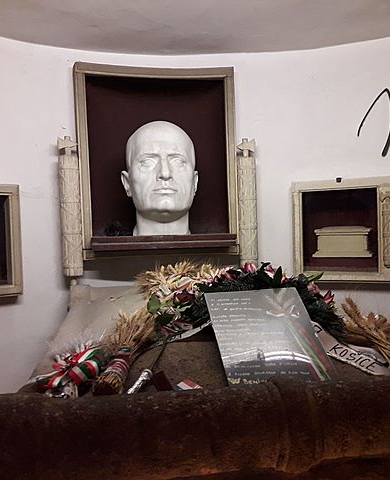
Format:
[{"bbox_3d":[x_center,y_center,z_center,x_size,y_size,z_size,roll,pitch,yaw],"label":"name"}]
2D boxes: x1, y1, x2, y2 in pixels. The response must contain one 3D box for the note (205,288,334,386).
[{"bbox_3d":[0.150,0.203,1.044,0.210,0.006,0.297,-3,38,-10],"label":"note"}]

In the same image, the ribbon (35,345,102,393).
[{"bbox_3d":[-0.266,0.271,1.090,0.140,0.085,0.100,-2,2,-10],"label":"ribbon"}]

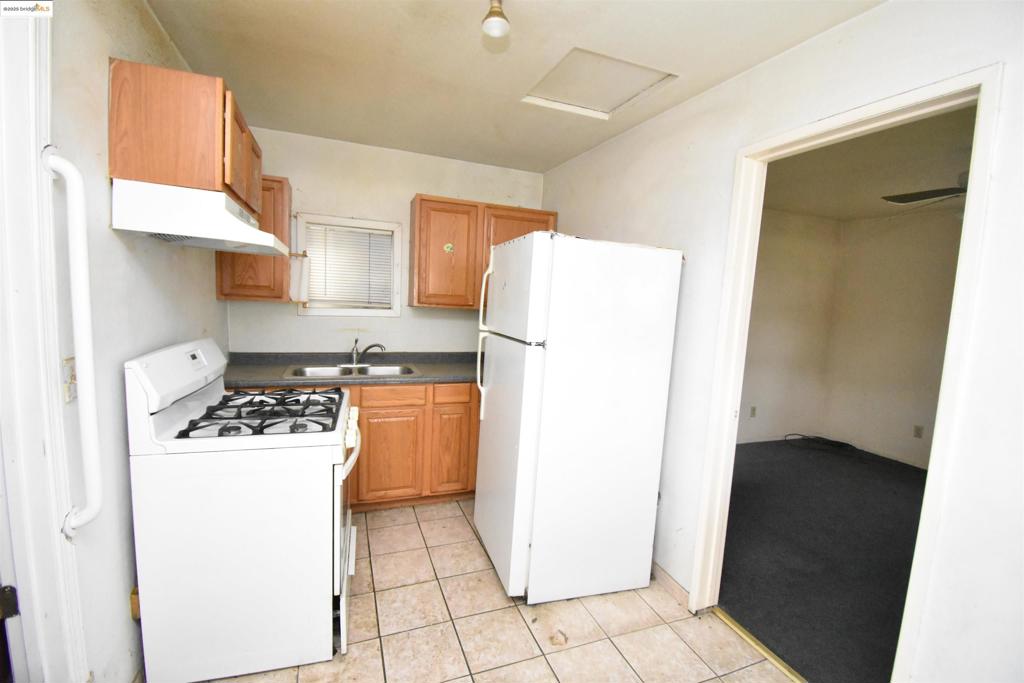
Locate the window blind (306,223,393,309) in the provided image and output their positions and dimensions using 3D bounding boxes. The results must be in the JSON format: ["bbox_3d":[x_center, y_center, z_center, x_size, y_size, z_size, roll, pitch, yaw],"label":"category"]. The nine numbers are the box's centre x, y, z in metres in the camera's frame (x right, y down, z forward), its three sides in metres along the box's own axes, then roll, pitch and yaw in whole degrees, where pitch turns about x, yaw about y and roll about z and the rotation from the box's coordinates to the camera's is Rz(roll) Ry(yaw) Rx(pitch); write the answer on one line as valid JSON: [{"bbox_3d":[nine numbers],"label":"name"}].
[{"bbox_3d":[-1.164,-0.529,3.079,0.584,0.580,0.040,1,7,-22],"label":"window blind"}]

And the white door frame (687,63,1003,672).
[{"bbox_3d":[1.113,0.287,1.589,0.150,2.117,0.792,1,7,-22],"label":"white door frame"}]

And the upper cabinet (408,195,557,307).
[{"bbox_3d":[-0.216,-0.631,3.253,1.062,0.762,0.325,1,7,-22],"label":"upper cabinet"}]

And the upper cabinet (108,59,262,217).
[{"bbox_3d":[-1.266,-0.752,1.759,0.325,0.365,0.750,0,7,-23],"label":"upper cabinet"}]

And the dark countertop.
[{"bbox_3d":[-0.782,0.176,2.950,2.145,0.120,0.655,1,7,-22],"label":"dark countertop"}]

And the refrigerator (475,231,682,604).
[{"bbox_3d":[0.277,0.370,2.331,0.790,1.710,0.700,1,6,-18],"label":"refrigerator"}]

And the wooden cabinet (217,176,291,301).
[{"bbox_3d":[-1.615,-0.636,2.691,0.379,0.759,0.325,1,7,-22],"label":"wooden cabinet"}]

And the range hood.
[{"bbox_3d":[-1.222,-0.485,1.806,0.450,0.170,0.740,0,7,-23],"label":"range hood"}]

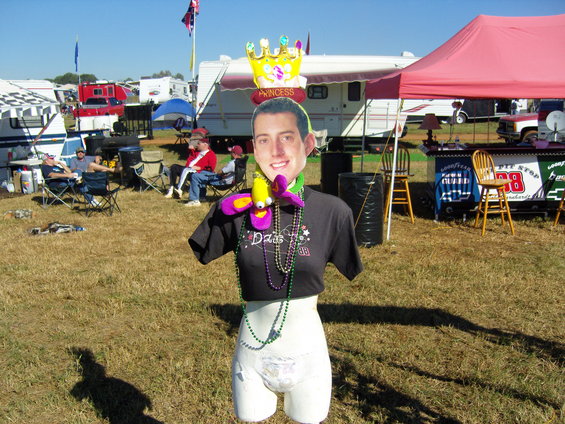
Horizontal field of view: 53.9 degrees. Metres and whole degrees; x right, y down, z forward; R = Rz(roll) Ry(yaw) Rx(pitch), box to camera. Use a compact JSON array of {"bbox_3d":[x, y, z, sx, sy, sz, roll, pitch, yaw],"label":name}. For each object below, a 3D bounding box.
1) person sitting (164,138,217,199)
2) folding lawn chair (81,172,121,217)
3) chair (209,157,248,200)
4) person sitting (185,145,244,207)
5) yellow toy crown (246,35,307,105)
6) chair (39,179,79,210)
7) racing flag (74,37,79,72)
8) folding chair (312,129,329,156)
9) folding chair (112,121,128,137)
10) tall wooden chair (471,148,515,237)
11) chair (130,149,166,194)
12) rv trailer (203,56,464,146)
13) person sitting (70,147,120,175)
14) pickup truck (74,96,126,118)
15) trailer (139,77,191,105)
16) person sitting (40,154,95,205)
[{"bbox_3d":[-1.902,-0.962,11.476,1.020,1.280,0.650,-3,12,-17],"label":"person sitting"},{"bbox_3d":[-3.453,-0.431,10.569,0.780,0.840,0.620,2,11,11],"label":"folding lawn chair"},{"bbox_3d":[-1.031,-0.630,10.600,0.650,0.860,0.820,3,11,11],"label":"chair"},{"bbox_3d":[-1.286,-0.690,10.500,1.050,1.140,0.580,2,11,5],"label":"person sitting"},{"bbox_3d":[-0.015,-0.438,1.720,0.182,0.205,0.150,1,11,0],"label":"yellow toy crown"},{"bbox_3d":[-4.268,-0.487,10.600,0.630,0.850,0.820,-1,11,-10],"label":"chair"},{"bbox_3d":[-7.786,-5.958,21.000,0.200,1.380,0.160,-3,12,-16],"label":"racing flag"},{"bbox_3d":[1.247,-2.110,17.300,0.820,0.880,0.620,4,11,15],"label":"folding chair"},{"bbox_3d":[-6.587,-3.126,22.411,0.650,0.920,0.620,2,11,11],"label":"folding chair"},{"bbox_3d":[2.711,-0.274,7.097,0.450,1.060,0.480,-3,12,-16],"label":"tall wooden chair"},{"bbox_3d":[-2.864,-0.885,11.913,0.820,0.900,0.640,1,11,3],"label":"chair"},{"bbox_3d":[1.609,-3.752,19.339,8.750,3.220,2.450,2,11,11],"label":"rv trailer"},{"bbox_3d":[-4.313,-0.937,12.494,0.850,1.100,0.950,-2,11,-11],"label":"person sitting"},{"bbox_3d":[-10.300,-6.227,34.500,2.000,1.880,5.600,3,11,14],"label":"pickup truck"},{"bbox_3d":[-10.900,-10.824,52.000,2.550,3.000,8.000,1,11,1],"label":"trailer"},{"bbox_3d":[-4.257,-0.661,11.095,1.030,1.080,0.640,1,11,6],"label":"person sitting"}]

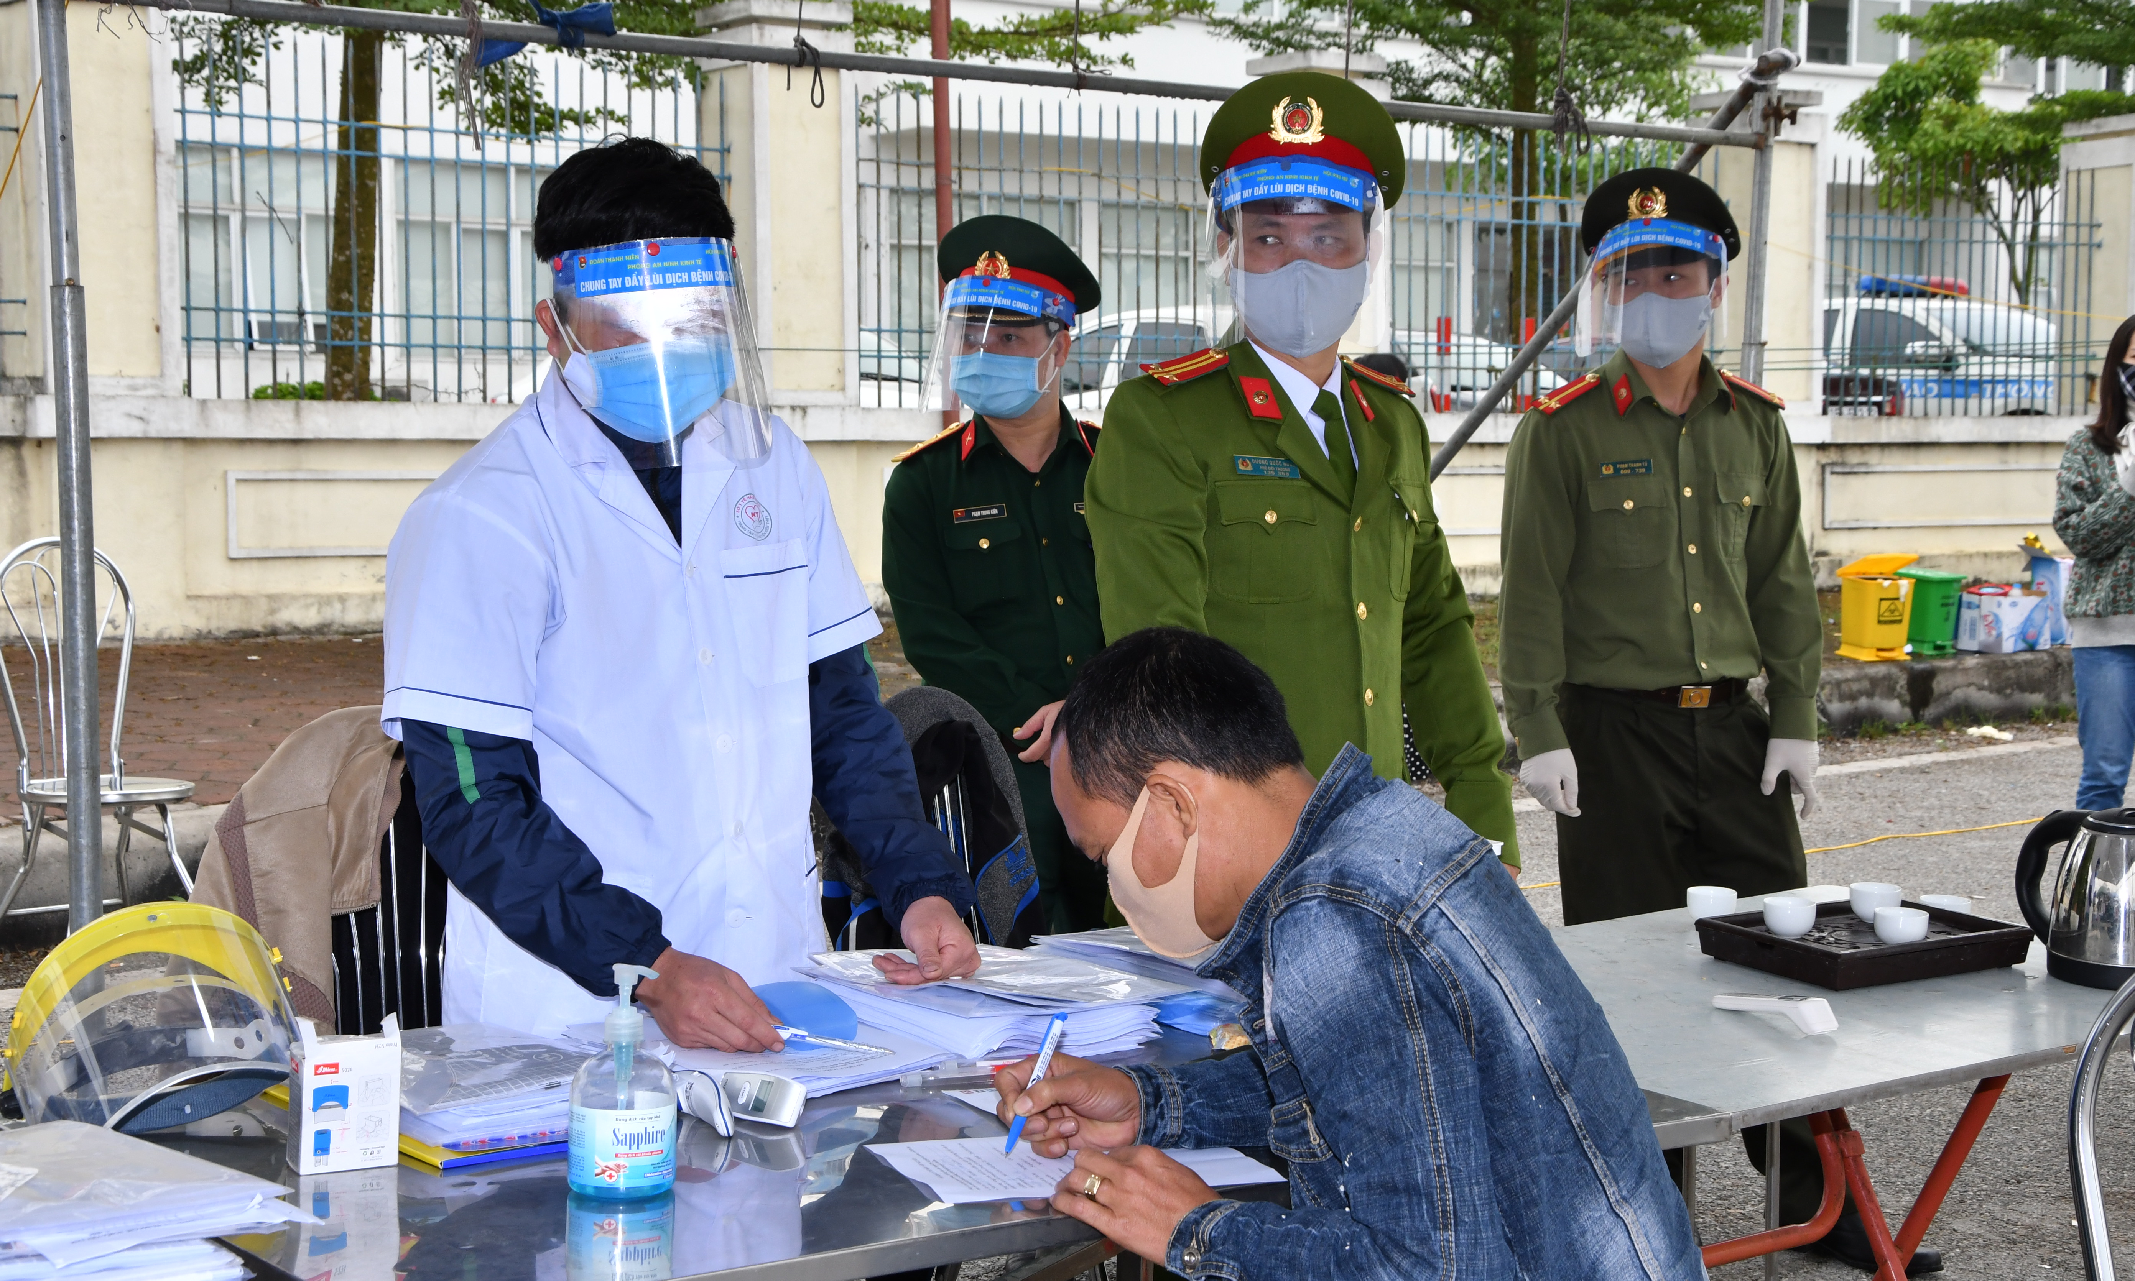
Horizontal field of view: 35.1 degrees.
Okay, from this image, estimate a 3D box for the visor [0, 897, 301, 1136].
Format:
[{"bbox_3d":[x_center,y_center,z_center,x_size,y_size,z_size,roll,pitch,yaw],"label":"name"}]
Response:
[{"bbox_3d":[-0.830,0.369,3.108,0.255,0.190,0.210,-4,34,-27],"label":"visor"}]

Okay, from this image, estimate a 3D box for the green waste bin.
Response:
[{"bbox_3d":[3.495,-0.115,13.700,0.215,0.325,0.215,-5,8,-40],"label":"green waste bin"}]

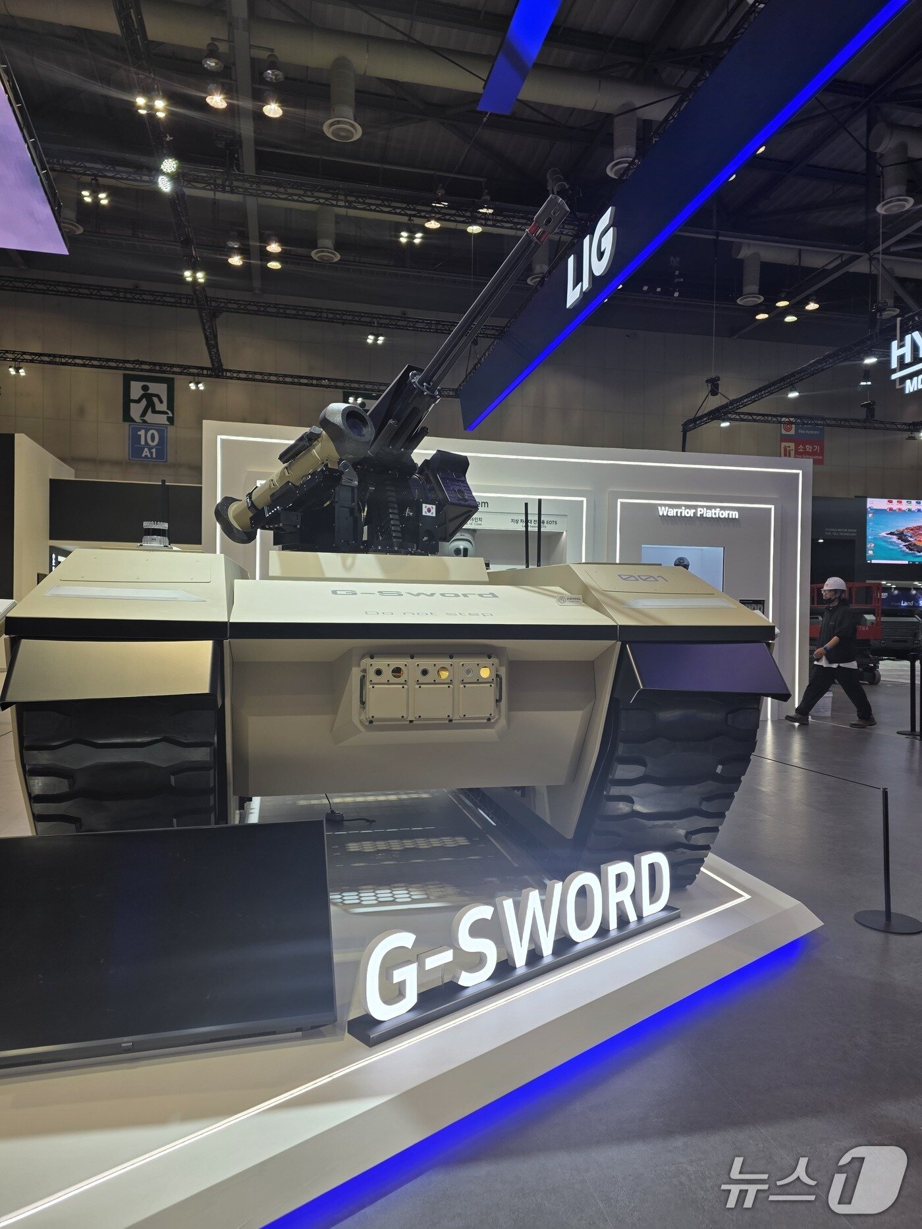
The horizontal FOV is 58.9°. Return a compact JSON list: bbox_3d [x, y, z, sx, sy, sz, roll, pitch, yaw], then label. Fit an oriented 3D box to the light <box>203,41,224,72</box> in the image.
[{"bbox_3d":[-5.144,-11.627,16.951,0.450,0.430,0.450,1,1,-14],"label":"light"}]

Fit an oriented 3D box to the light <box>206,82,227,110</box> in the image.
[{"bbox_3d":[-5.451,-11.650,18.243,0.450,0.430,0.450,1,1,-14],"label":"light"}]

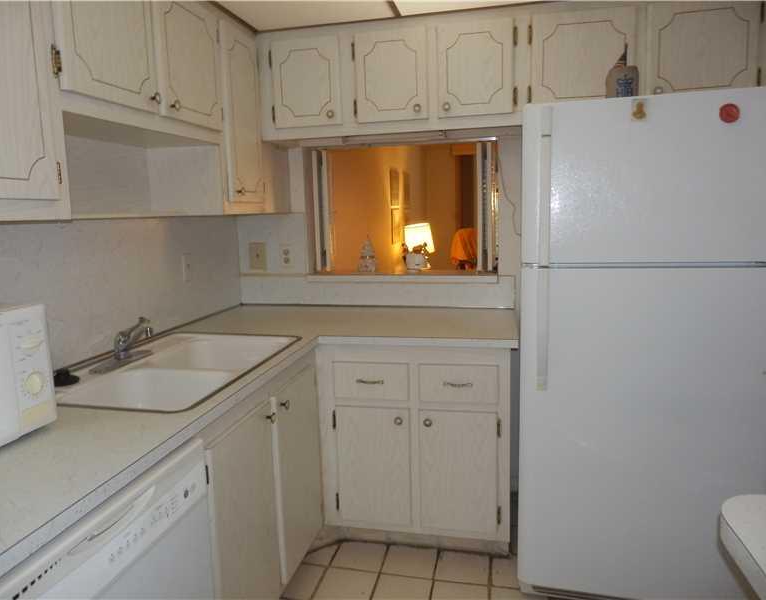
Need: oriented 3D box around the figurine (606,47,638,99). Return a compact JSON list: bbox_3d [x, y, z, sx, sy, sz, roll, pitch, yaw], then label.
[{"bbox_3d":[0.772,-0.721,1.788,0.101,0.191,0.101,1,9,13],"label":"figurine"}]

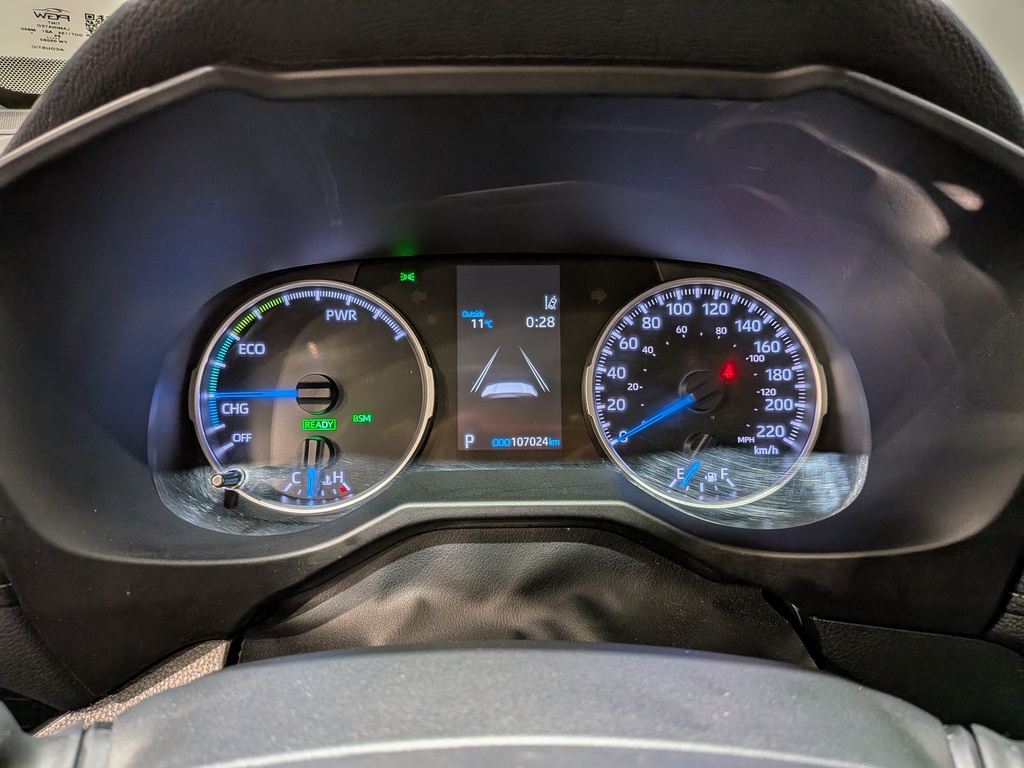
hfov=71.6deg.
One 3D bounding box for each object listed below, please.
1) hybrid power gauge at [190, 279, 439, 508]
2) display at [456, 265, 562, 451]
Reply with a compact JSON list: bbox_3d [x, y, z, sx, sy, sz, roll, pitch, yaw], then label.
[{"bbox_3d":[-0.099,0.006,0.352,0.119,0.115,0.020,-1,-2,0],"label":"hybrid power gauge"},{"bbox_3d":[-0.001,-0.013,0.359,0.053,0.093,0.010,-1,-2,0],"label":"display"}]

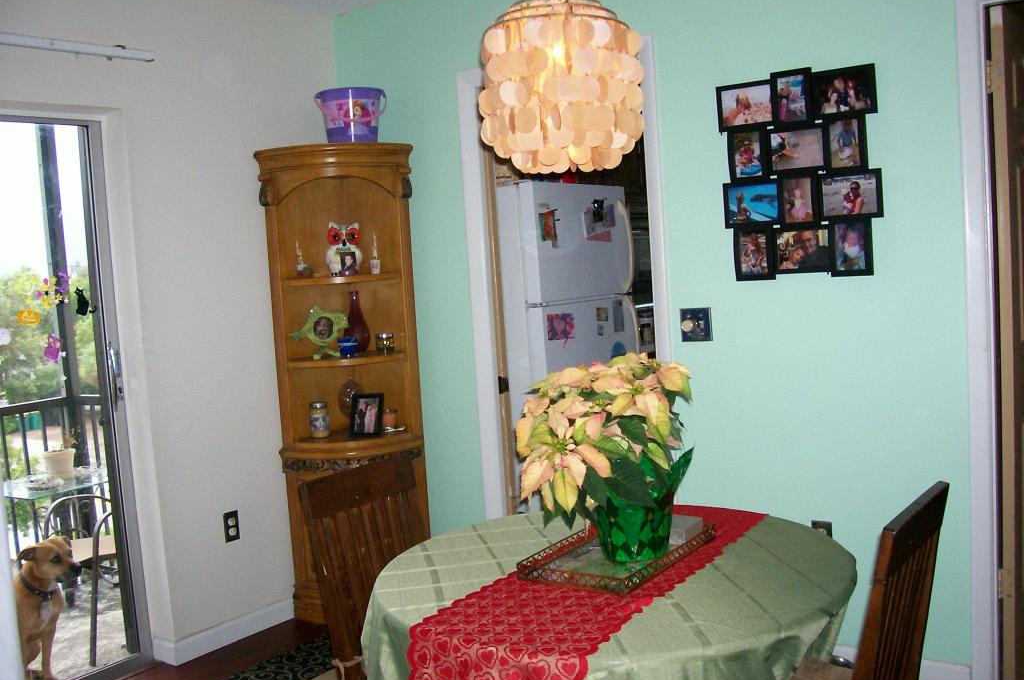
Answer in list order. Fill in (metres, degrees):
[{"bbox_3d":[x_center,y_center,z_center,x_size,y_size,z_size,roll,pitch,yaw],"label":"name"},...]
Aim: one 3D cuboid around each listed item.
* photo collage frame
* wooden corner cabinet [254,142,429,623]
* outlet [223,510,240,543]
[{"bbox_3d":[0.896,-0.515,3.148,0.525,0.655,0.025,0,6,36],"label":"photo collage frame"},{"bbox_3d":[-0.643,0.170,4.072,0.610,1.860,0.500,-4,5,-9],"label":"wooden corner cabinet"},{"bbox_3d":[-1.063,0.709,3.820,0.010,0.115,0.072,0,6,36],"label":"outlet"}]

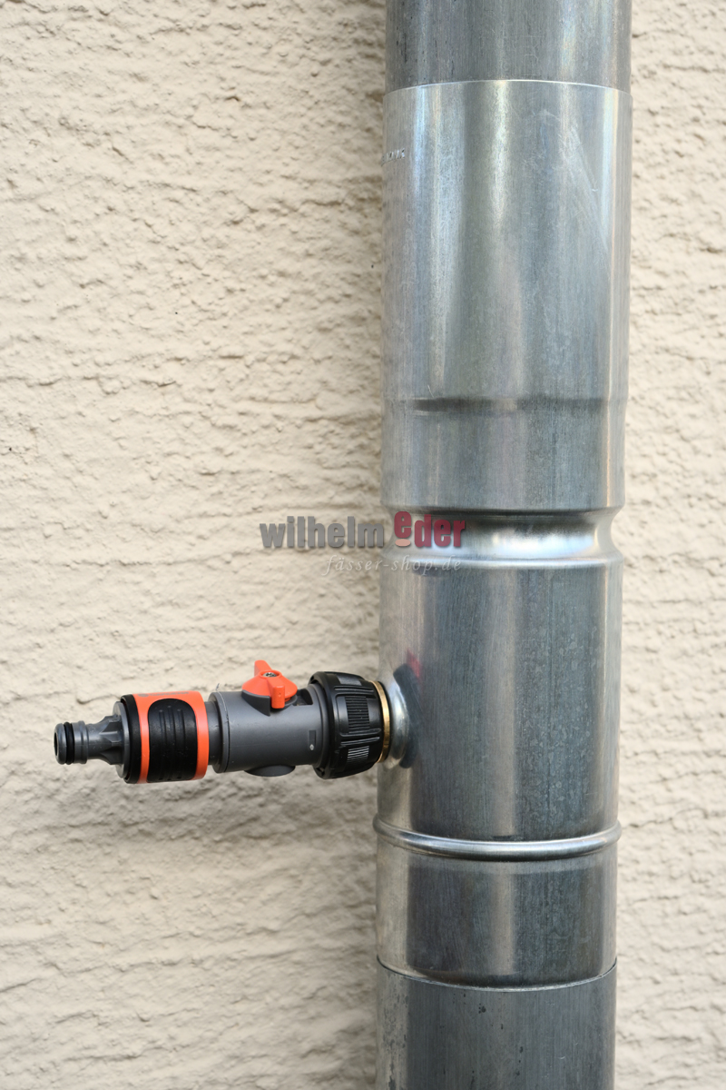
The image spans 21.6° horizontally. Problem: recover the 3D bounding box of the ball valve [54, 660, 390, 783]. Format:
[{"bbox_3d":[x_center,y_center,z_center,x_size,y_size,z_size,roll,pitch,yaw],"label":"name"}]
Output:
[{"bbox_3d":[-0.056,0.074,0.763,0.132,0.045,0.043,-2,15,-16],"label":"ball valve"}]

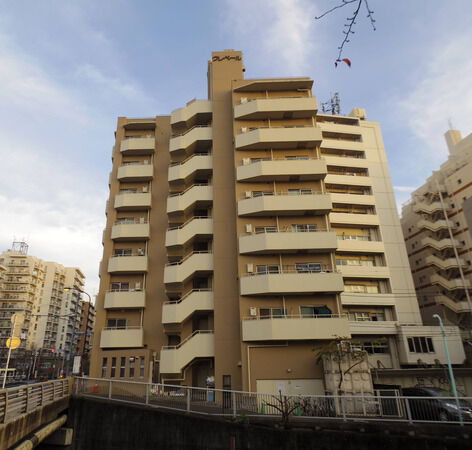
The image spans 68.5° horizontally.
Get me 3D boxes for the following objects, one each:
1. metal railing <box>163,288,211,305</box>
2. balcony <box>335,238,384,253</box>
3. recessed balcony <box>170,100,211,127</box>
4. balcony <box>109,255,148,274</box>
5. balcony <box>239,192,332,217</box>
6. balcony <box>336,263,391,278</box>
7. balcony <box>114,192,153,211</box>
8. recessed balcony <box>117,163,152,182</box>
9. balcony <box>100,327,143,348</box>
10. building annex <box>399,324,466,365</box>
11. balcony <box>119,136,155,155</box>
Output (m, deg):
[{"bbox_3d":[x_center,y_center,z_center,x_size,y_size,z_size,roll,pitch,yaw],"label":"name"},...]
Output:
[{"bbox_3d":[-3.412,5.093,24.492,3.450,0.970,0.250,-4,-21,6],"label":"metal railing"},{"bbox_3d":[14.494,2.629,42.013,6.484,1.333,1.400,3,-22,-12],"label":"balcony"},{"bbox_3d":[-3.834,-9.768,30.754,3.700,2.100,1.150,-2,-21,1],"label":"recessed balcony"},{"bbox_3d":[-8.583,3.234,28.029,3.200,1.350,1.200,-1,-21,-3],"label":"balcony"},{"bbox_3d":[3.424,-1.383,24.579,6.455,1.330,1.150,-1,-21,-1],"label":"balcony"},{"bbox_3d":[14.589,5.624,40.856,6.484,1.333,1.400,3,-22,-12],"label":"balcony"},{"bbox_3d":[-8.728,-1.943,30.009,3.169,1.280,1.100,-1,-21,-2],"label":"balcony"},{"bbox_3d":[-8.829,-4.546,30.875,3.300,1.220,1.050,-2,-21,1],"label":"recessed balcony"},{"bbox_3d":[-8.403,8.438,25.998,3.200,1.370,1.200,-1,-21,-3],"label":"balcony"},{"bbox_3d":[20.962,13.349,38.280,7.000,3.850,2.600,3,-22,-12],"label":"building annex"},{"bbox_3d":[-8.944,-7.202,32.081,3.200,1.350,1.200,-1,-21,-3],"label":"balcony"}]

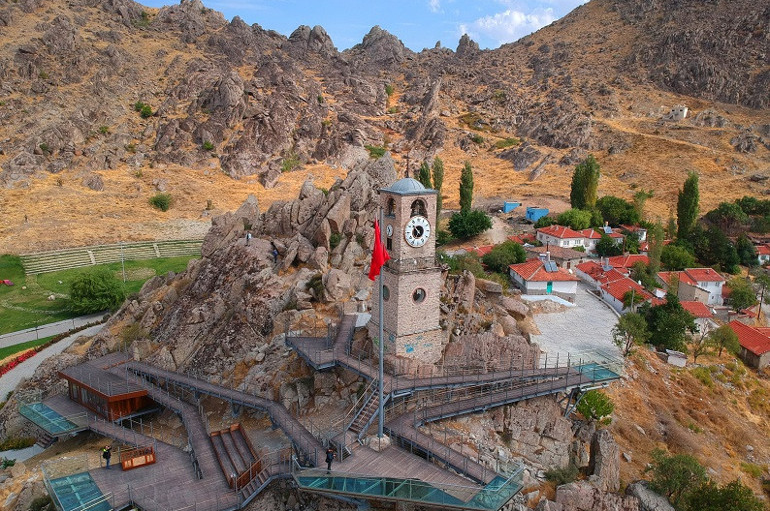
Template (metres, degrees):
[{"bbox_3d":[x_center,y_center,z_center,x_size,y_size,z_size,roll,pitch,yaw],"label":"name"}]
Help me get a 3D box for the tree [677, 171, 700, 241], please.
[{"bbox_3d":[80.636,-12.604,147.695,5.000,19.291,5.000,1,14,0],"label":"tree"}]

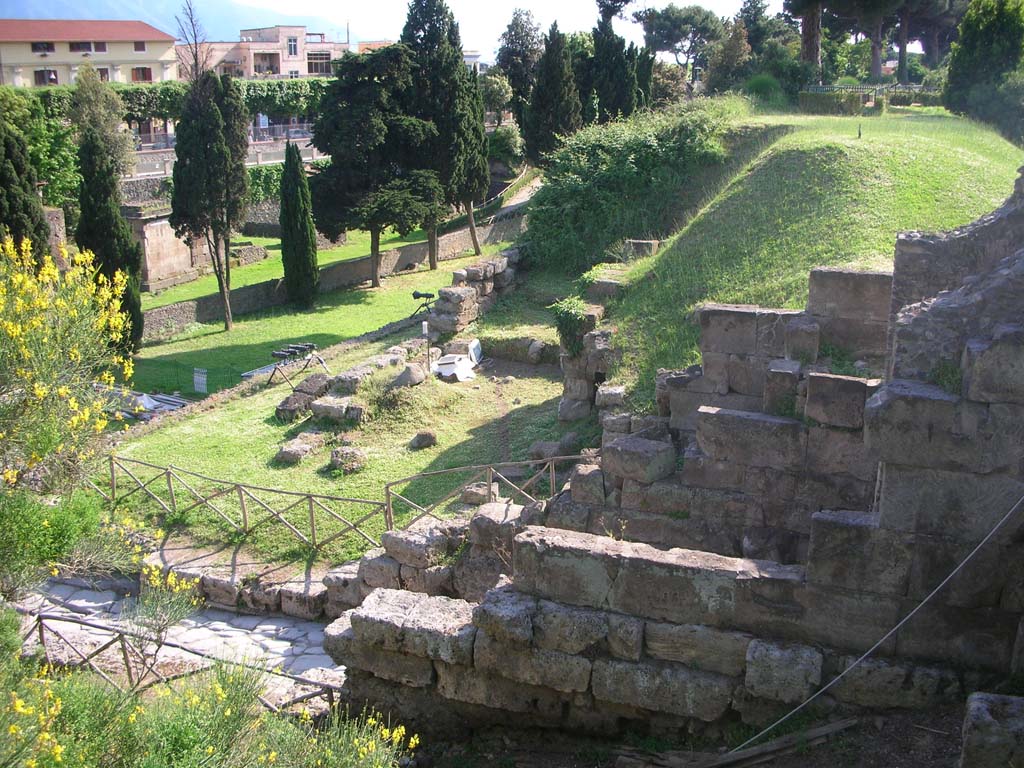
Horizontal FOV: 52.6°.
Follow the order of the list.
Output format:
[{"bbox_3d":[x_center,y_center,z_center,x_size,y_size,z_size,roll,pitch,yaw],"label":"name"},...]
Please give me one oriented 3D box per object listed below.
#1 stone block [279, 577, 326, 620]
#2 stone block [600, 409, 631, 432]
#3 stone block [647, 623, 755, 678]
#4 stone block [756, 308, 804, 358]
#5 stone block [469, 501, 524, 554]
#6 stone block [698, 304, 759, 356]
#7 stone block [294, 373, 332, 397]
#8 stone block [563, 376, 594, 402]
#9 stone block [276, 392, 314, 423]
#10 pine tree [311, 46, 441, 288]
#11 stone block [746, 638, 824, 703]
[{"bbox_3d":[-3.452,3.654,17.542,0.780,0.350,0.500,6,17,19],"label":"stone block"},{"bbox_3d":[1.446,0.491,13.947,0.380,0.240,0.350,6,17,19],"label":"stone block"},{"bbox_3d":[2.394,3.187,13.205,1.268,0.518,0.698,4,17,17],"label":"stone block"},{"bbox_3d":[4.137,-0.816,15.781,0.697,0.691,0.600,6,18,19],"label":"stone block"},{"bbox_3d":[-0.245,2.327,16.912,0.780,0.530,0.700,5,18,17],"label":"stone block"},{"bbox_3d":[3.448,-0.871,16.247,0.842,0.675,0.651,4,17,17],"label":"stone block"},{"bbox_3d":[-5.096,0.038,26.448,0.600,0.400,1.100,4,17,14],"label":"stone block"},{"bbox_3d":[1.472,0.100,22.927,0.650,0.500,0.600,4,17,13],"label":"stone block"},{"bbox_3d":[-5.715,0.594,27.392,0.950,0.420,0.900,6,18,19],"label":"stone block"},{"bbox_3d":[-6.335,-9.889,48.040,5.656,10.871,5.373,-1,16,0],"label":"pine tree"},{"bbox_3d":[3.442,3.453,12.969,0.915,0.786,0.600,6,17,22],"label":"stone block"}]

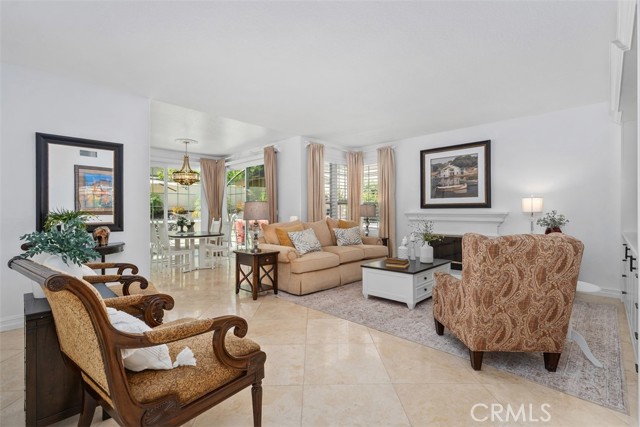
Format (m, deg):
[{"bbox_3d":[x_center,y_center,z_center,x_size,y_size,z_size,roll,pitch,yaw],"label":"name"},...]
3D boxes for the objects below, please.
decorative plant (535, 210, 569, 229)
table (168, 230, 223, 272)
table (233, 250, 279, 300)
[{"bbox_3d":[3.360,0.080,4.120,0.350,0.260,0.340,0,0,38],"label":"decorative plant"},{"bbox_3d":[-2.660,0.795,6.020,1.200,0.750,1.200,0,0,-44],"label":"table"},{"bbox_3d":[-0.906,0.860,4.140,0.410,0.620,0.520,0,0,-44],"label":"table"}]

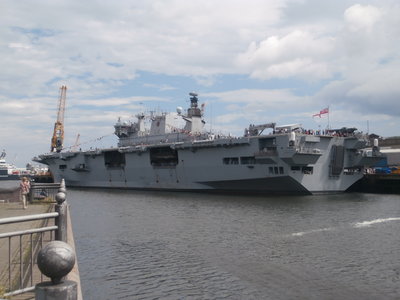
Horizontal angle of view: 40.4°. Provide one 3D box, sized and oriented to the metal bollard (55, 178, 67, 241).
[{"bbox_3d":[-2.020,1.193,7.900,0.172,1.460,0.172,0,-2,0],"label":"metal bollard"}]

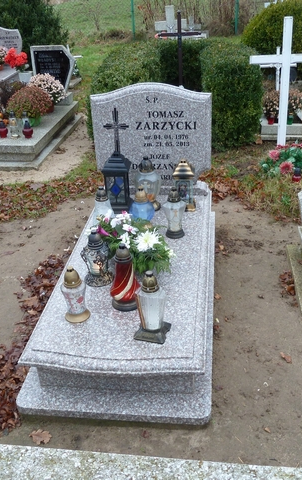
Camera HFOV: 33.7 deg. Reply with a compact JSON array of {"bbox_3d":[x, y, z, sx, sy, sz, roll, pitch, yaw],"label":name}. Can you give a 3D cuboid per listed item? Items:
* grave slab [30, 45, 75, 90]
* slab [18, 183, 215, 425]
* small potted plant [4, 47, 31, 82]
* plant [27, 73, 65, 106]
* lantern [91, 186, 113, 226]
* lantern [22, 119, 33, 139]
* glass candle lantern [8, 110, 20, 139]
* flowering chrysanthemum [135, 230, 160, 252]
[{"bbox_3d":[-1.308,-2.239,6.583,0.600,0.610,0.090,0,22,6],"label":"grave slab"},{"bbox_3d":[-0.058,0.168,2.826,0.830,0.263,1.909,1,29,7],"label":"slab"},{"bbox_3d":[-2.336,-3.041,8.800,0.460,0.560,0.420,0,26,6],"label":"small potted plant"},{"bbox_3d":[-1.278,-1.787,6.103,0.420,0.440,0.420,0,26,6],"label":"plant"},{"bbox_3d":[-0.295,-0.191,3.131,0.137,0.299,0.137,1,30,7],"label":"lantern"},{"bbox_3d":[-1.269,-1.145,5.137,0.108,0.172,0.108,0,26,6],"label":"lantern"},{"bbox_3d":[-1.398,-1.178,5.088,0.098,0.254,0.098,1,30,7],"label":"glass candle lantern"},{"bbox_3d":[-0.018,0.008,2.522,0.115,0.085,0.100,1,29,7],"label":"flowering chrysanthemum"}]

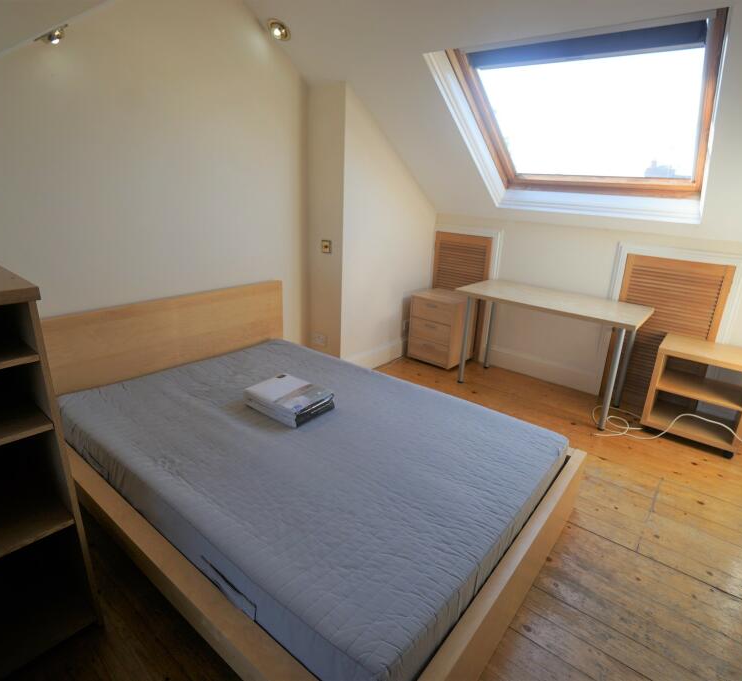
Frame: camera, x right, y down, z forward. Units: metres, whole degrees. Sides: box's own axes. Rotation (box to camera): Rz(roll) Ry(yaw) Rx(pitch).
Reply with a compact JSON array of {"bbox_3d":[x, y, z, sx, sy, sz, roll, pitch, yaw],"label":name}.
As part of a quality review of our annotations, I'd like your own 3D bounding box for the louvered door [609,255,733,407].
[{"bbox_3d":[1.998,-0.021,2.963,0.588,1.068,0.035,17,24,38],"label":"louvered door"}]

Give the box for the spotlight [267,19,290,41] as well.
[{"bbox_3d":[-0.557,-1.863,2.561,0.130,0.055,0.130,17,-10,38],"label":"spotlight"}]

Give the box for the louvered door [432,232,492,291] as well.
[{"bbox_3d":[0.801,-0.411,3.948,0.561,1.098,0.035,17,24,38],"label":"louvered door"}]

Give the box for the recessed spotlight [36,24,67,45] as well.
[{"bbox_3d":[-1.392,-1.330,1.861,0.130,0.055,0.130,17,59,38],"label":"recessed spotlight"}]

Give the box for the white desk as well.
[{"bbox_3d":[1.280,0.060,3.182,1.198,0.749,0.588,17,24,38],"label":"white desk"}]

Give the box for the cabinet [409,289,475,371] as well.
[{"bbox_3d":[0.649,-0.108,3.865,0.454,0.589,0.385,19,25,41],"label":"cabinet"}]

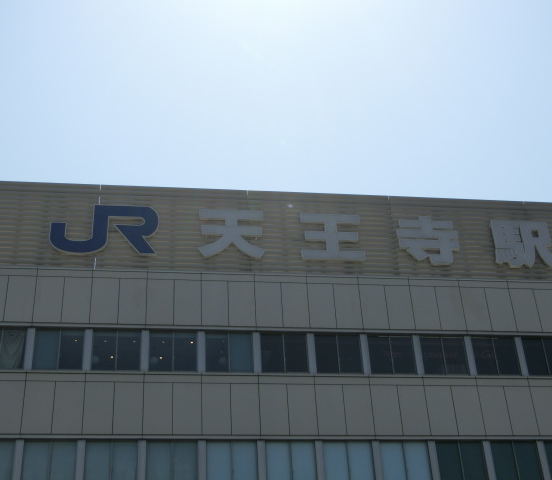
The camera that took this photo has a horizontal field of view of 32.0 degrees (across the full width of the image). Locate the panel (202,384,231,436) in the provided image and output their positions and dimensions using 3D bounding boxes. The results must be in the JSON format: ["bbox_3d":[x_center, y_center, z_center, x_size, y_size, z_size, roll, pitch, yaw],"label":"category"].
[{"bbox_3d":[-1.976,5.681,32.208,0.970,1.857,0.100,2,-34,-8],"label":"panel"}]

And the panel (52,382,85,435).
[{"bbox_3d":[-6.796,5.515,31.551,0.970,1.865,0.100,2,-34,-8],"label":"panel"}]

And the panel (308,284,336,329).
[{"bbox_3d":[1.665,2.426,34.972,0.970,1.859,0.100,2,-34,-8],"label":"panel"}]

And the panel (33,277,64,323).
[{"bbox_3d":[-8.206,2.166,34.699,0.990,1.884,0.120,2,-34,-8],"label":"panel"}]

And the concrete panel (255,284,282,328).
[{"bbox_3d":[-0.272,2.348,34.712,0.970,1.854,0.100,2,-34,-8],"label":"concrete panel"}]

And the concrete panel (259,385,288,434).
[{"bbox_3d":[-0.069,5.322,30.141,0.900,1.724,0.120,2,-34,-8],"label":"concrete panel"}]

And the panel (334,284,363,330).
[{"bbox_3d":[2.418,2.265,32.583,0.900,1.720,0.120,2,-34,-8],"label":"panel"}]

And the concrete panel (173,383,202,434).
[{"bbox_3d":[-3.049,5.813,33.078,0.990,1.894,0.120,2,-34,-8],"label":"concrete panel"}]

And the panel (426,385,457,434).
[{"bbox_3d":[5.707,5.927,33.269,0.970,1.857,0.100,2,-34,-8],"label":"panel"}]

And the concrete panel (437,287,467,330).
[{"bbox_3d":[6.467,2.580,35.635,0.970,1.859,0.100,2,-34,-8],"label":"concrete panel"}]

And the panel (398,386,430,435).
[{"bbox_3d":[4.730,5.884,33.135,0.970,1.865,0.100,2,-34,-8],"label":"panel"}]

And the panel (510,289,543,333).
[{"bbox_3d":[9.333,2.655,36.032,0.970,1.854,0.100,2,-34,-8],"label":"panel"}]

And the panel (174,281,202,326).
[{"bbox_3d":[-3.153,2.256,34.316,0.970,1.854,0.100,2,-34,-8],"label":"panel"}]

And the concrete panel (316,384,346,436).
[{"bbox_3d":[1.865,5.804,32.738,0.970,1.857,0.100,2,-34,-8],"label":"concrete panel"}]

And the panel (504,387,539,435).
[{"bbox_3d":[8.832,6.192,34.716,0.990,1.894,0.120,2,-34,-8],"label":"panel"}]

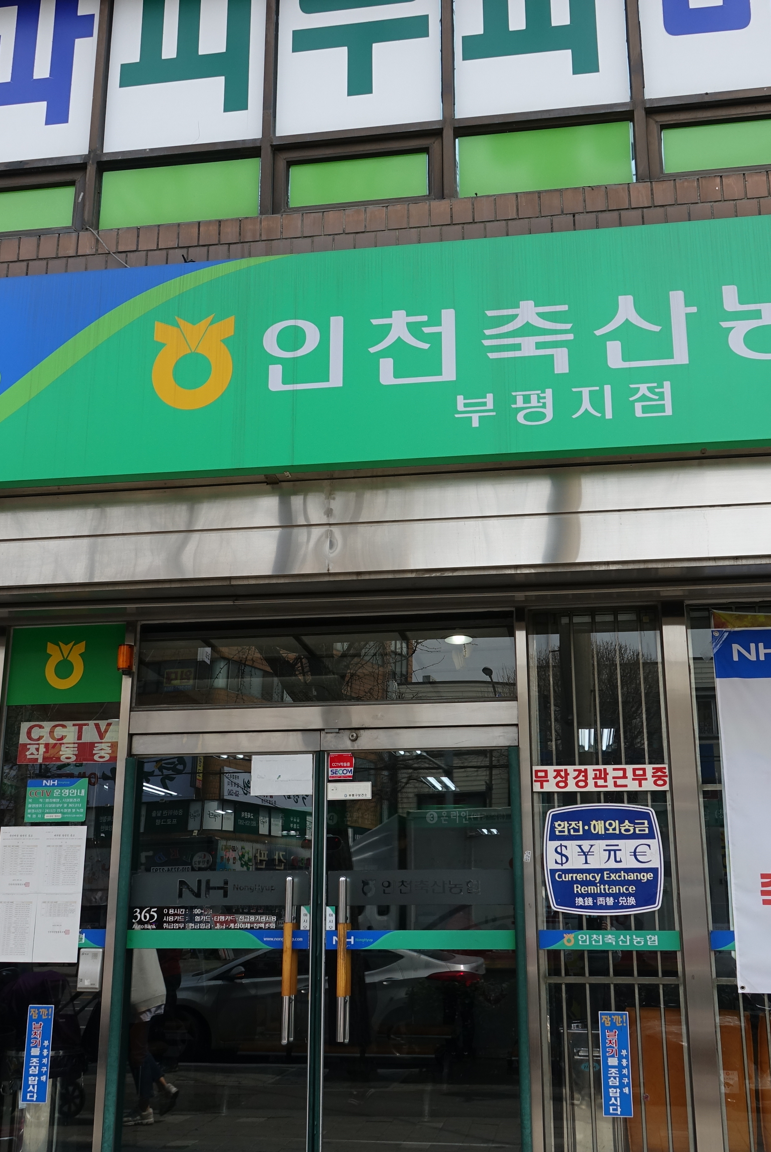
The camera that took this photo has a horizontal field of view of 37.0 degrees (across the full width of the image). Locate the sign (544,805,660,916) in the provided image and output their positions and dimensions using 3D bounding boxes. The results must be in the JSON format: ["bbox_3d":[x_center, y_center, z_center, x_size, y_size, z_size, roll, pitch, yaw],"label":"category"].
[{"bbox_3d":[0.930,1.215,4.941,0.476,0.469,0.020,-2,-16,8],"label":"sign"}]

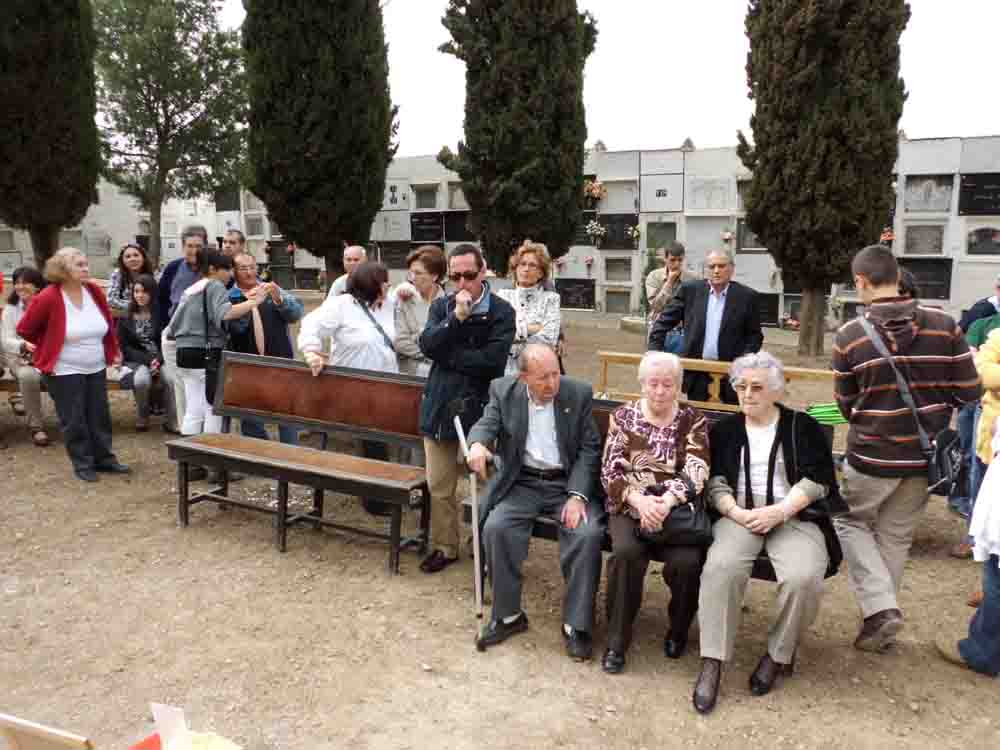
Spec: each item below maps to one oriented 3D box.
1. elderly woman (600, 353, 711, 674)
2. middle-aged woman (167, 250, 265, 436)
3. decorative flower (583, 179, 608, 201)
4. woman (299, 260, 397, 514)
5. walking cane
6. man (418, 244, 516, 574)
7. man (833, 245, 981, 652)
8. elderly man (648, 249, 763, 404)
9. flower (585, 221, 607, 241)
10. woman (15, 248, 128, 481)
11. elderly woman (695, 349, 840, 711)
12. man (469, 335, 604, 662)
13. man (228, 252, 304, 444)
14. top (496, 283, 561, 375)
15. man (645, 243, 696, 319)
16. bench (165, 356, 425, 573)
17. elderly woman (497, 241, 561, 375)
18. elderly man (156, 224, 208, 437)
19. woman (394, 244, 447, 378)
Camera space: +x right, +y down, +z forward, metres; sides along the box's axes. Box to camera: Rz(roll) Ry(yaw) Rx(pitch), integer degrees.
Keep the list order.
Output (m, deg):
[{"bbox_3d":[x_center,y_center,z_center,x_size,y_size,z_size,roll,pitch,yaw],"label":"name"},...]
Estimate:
[{"bbox_3d":[0.670,0.529,3.179,0.500,1.240,0.720,3,13,18],"label":"elderly woman"},{"bbox_3d":[-1.939,-0.036,5.150,0.600,1.600,0.520,-8,12,-37],"label":"middle-aged woman"},{"bbox_3d":[1.844,-3.562,14.500,0.480,0.430,0.340,5,11,29],"label":"decorative flower"},{"bbox_3d":[-0.853,0.088,4.608,0.400,1.560,0.550,1,13,10],"label":"woman"},{"bbox_3d":[-0.108,0.666,3.220,0.140,1.005,0.080,-5,2,20],"label":"walking cane"},{"bbox_3d":[-0.155,0.147,4.006,0.540,1.670,0.400,2,13,14],"label":"man"},{"bbox_3d":[1.616,0.344,3.120,0.570,1.730,0.480,0,10,3],"label":"man"},{"bbox_3d":[1.362,0.012,5.000,0.720,1.660,0.420,4,11,22],"label":"elderly man"},{"bbox_3d":[1.716,-2.597,13.500,0.380,0.370,0.280,3,13,18],"label":"flower"},{"bbox_3d":[-3.003,-0.043,5.357,0.440,1.600,0.600,8,16,37],"label":"woman"},{"bbox_3d":[1.060,0.547,3.030,0.570,1.250,0.780,4,14,23],"label":"elderly woman"},{"bbox_3d":[0.200,0.509,3.277,0.600,1.260,0.760,2,13,14],"label":"man"},{"bbox_3d":[-1.629,-0.048,5.400,0.520,1.630,0.480,-2,10,-10],"label":"man"},{"bbox_3d":[0.159,-0.249,4.500,0.470,0.640,0.340,1,10,8],"label":"top"},{"bbox_3d":[1.313,-0.170,5.800,0.500,1.680,0.380,0,10,5],"label":"man"},{"bbox_3d":[-1.126,0.470,4.325,1.670,0.950,0.450,5,14,27],"label":"bench"},{"bbox_3d":[0.164,0.025,4.600,0.480,1.660,0.380,1,10,8],"label":"elderly woman"},{"bbox_3d":[-2.575,-0.319,6.228,0.550,1.740,0.360,-8,14,-29],"label":"elderly man"},{"bbox_3d":[-0.448,0.035,4.600,0.420,1.620,0.480,-8,12,-37],"label":"woman"}]

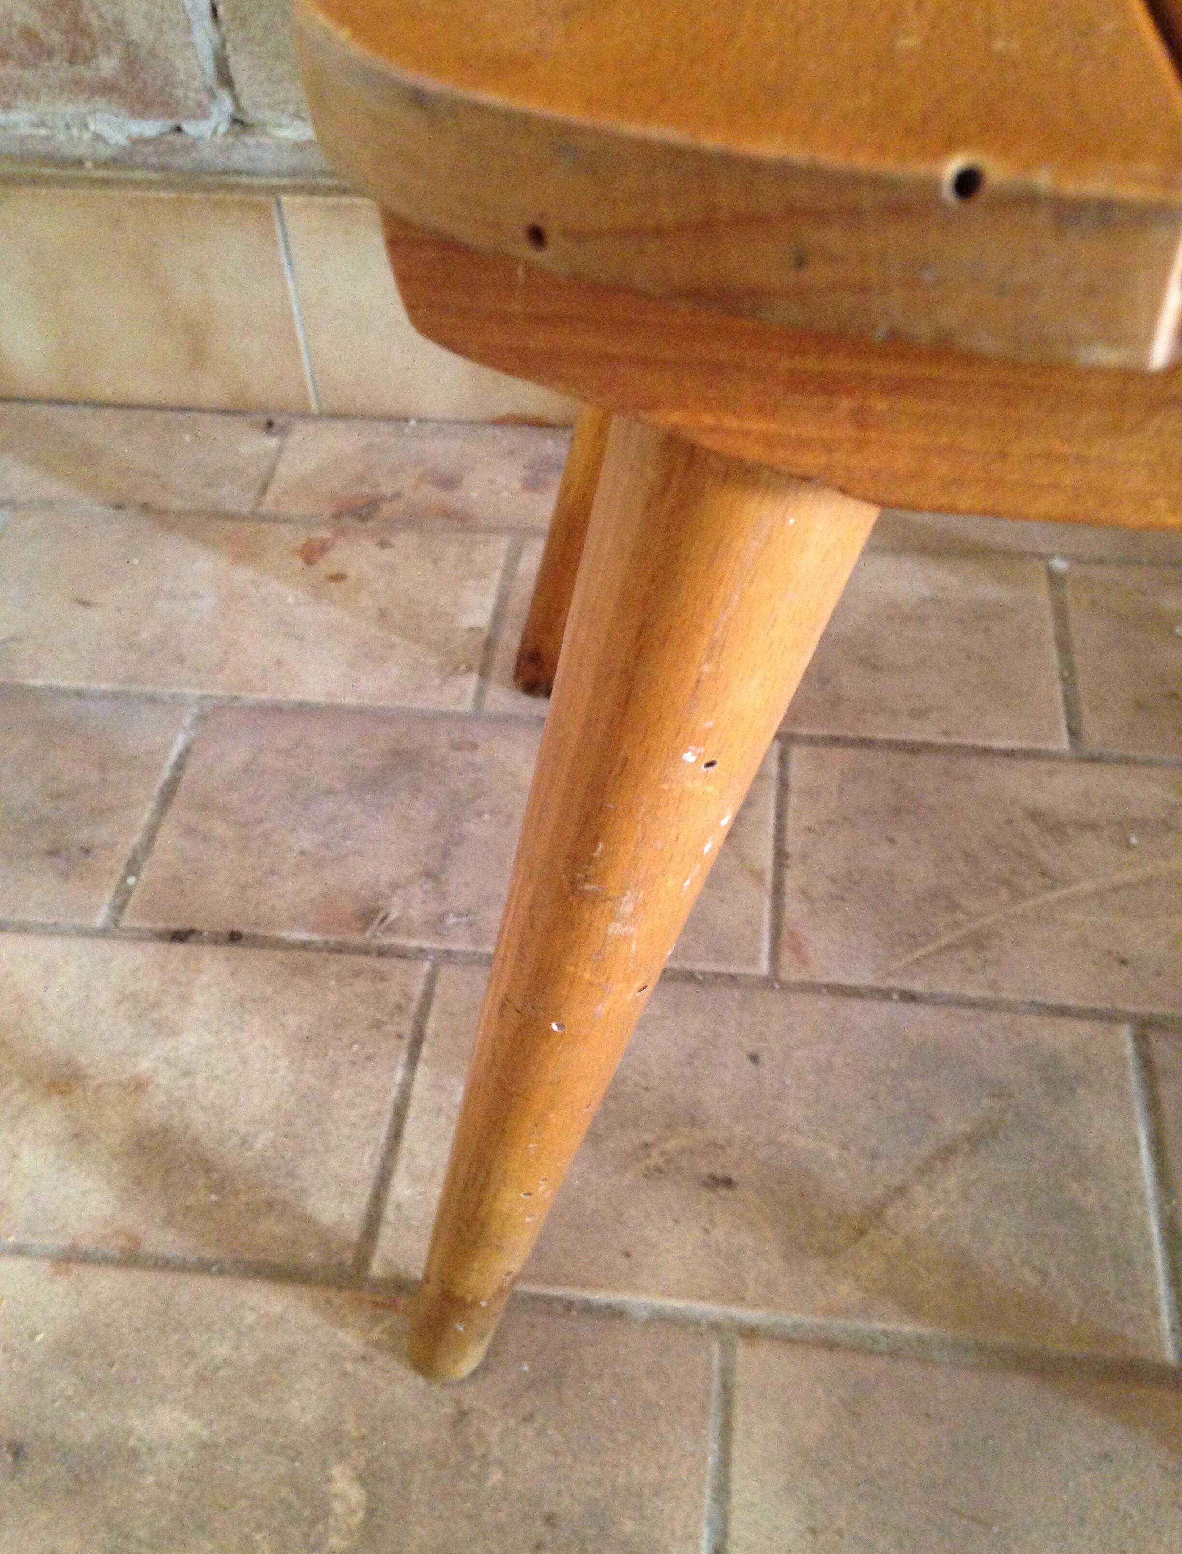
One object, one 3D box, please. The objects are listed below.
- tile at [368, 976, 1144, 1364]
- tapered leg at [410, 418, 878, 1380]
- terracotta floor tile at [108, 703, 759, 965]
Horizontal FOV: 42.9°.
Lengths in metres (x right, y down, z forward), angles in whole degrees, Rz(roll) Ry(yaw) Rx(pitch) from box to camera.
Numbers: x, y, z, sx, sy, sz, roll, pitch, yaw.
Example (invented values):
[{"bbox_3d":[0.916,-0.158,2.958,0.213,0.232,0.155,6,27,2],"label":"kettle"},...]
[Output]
[{"bbox_3d":[0.051,0.109,0.431,0.208,0.014,0.100,4,49,6],"label":"tile"},{"bbox_3d":[-0.005,0.045,0.312,0.045,0.266,0.045,19,37,2],"label":"tapered leg"},{"bbox_3d":[-0.042,0.023,0.510,0.205,0.014,0.097,4,49,6],"label":"terracotta floor tile"}]

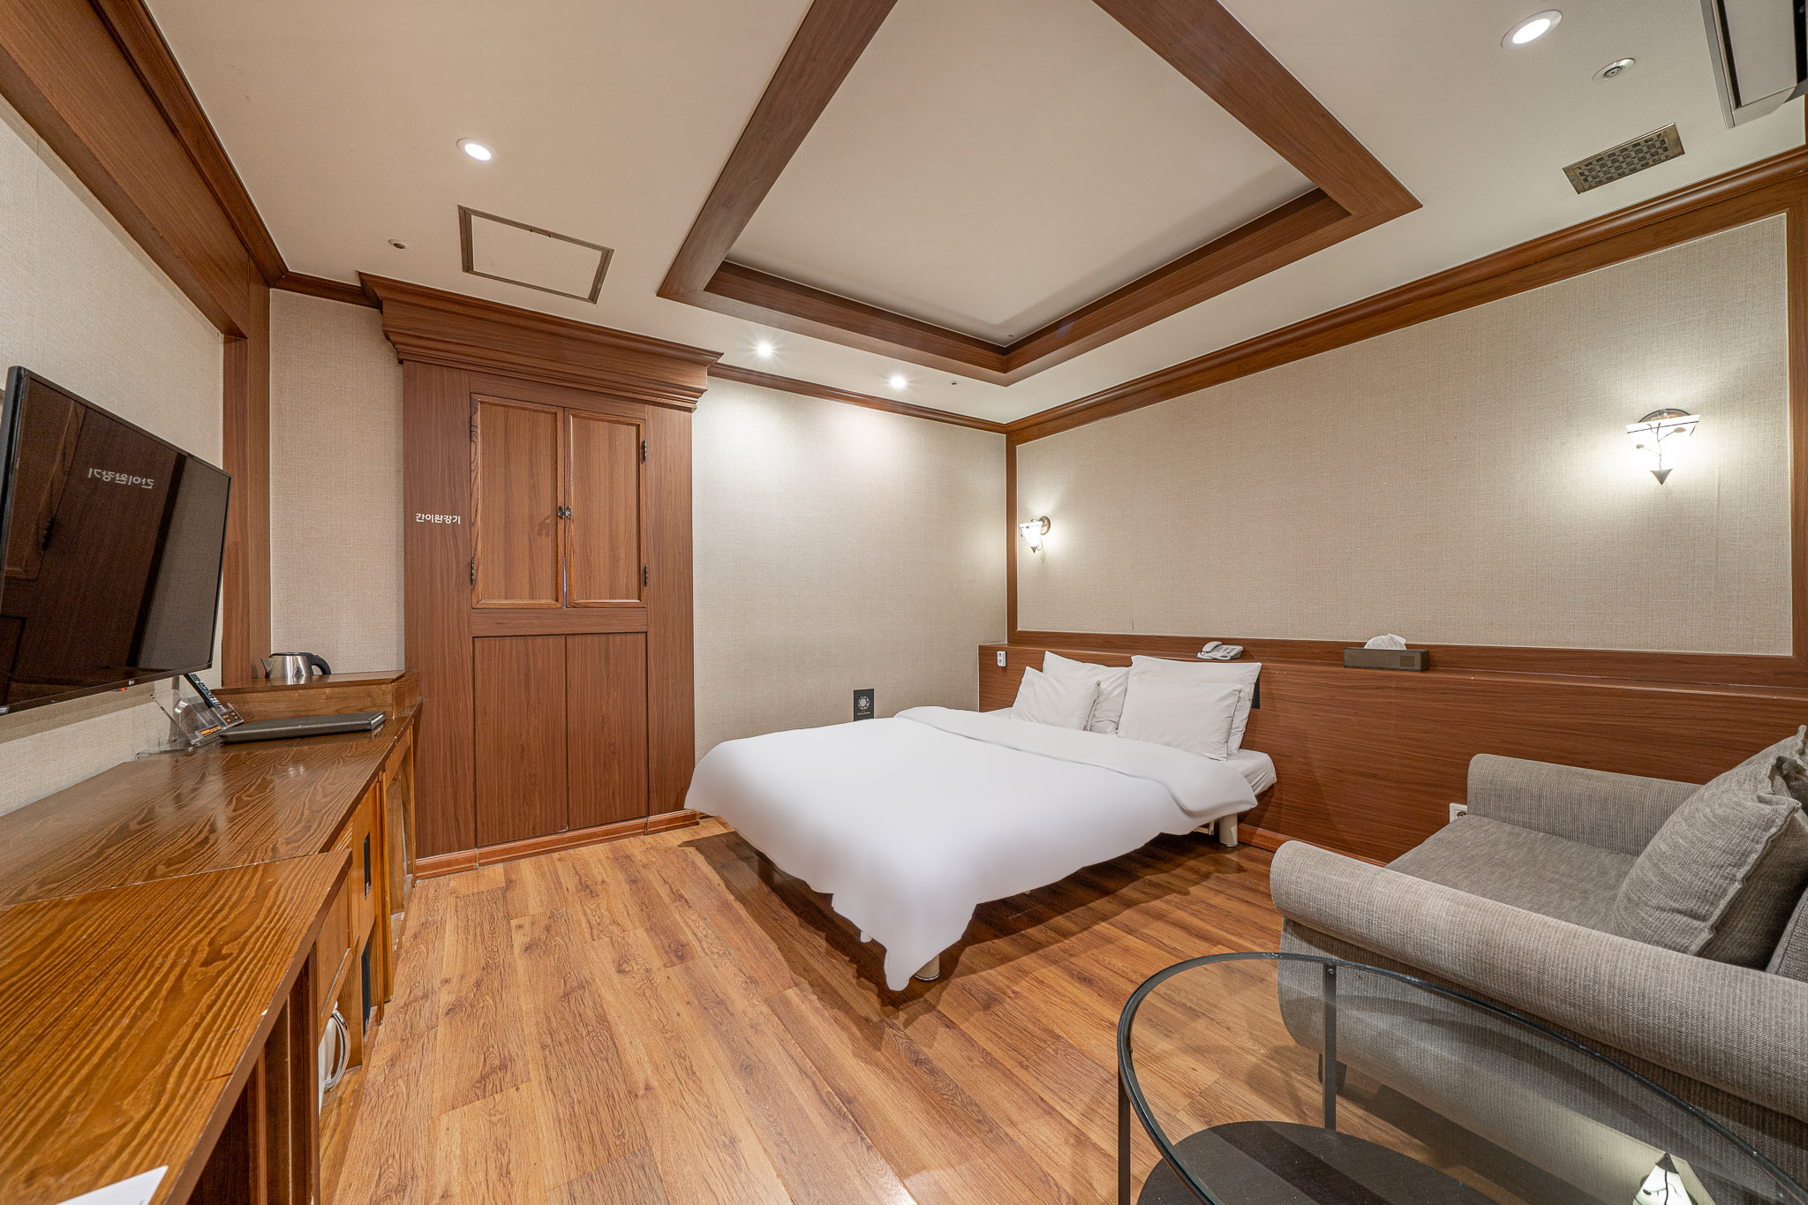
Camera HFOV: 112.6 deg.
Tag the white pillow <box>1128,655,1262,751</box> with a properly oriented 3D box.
[{"bbox_3d":[1.350,0.475,2.899,0.130,0.420,0.630,16,-10,-34],"label":"white pillow"}]

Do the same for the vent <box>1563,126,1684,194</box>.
[{"bbox_3d":[2.135,-1.308,1.789,0.218,0.020,0.207,0,0,-35],"label":"vent"}]

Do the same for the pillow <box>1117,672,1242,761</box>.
[{"bbox_3d":[1.268,0.531,2.816,0.130,0.330,0.550,16,-10,-34],"label":"pillow"}]

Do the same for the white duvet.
[{"bbox_3d":[0.188,0.832,2.698,1.740,0.400,1.880,0,0,-35],"label":"white duvet"}]

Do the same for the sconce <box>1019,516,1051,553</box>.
[{"bbox_3d":[0.894,-0.464,4.085,0.200,0.255,0.150,0,0,-35],"label":"sconce"}]

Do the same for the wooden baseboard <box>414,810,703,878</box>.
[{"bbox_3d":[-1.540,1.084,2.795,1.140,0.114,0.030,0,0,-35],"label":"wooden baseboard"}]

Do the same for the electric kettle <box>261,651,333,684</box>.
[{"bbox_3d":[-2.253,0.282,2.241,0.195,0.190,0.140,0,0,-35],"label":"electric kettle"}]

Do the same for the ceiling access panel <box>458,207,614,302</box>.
[{"bbox_3d":[-1.367,-1.268,2.244,0.456,0.025,0.462,0,0,-35],"label":"ceiling access panel"}]

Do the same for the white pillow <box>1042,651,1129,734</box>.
[{"bbox_3d":[1.025,0.500,3.373,0.130,0.410,0.620,16,-10,-34],"label":"white pillow"}]

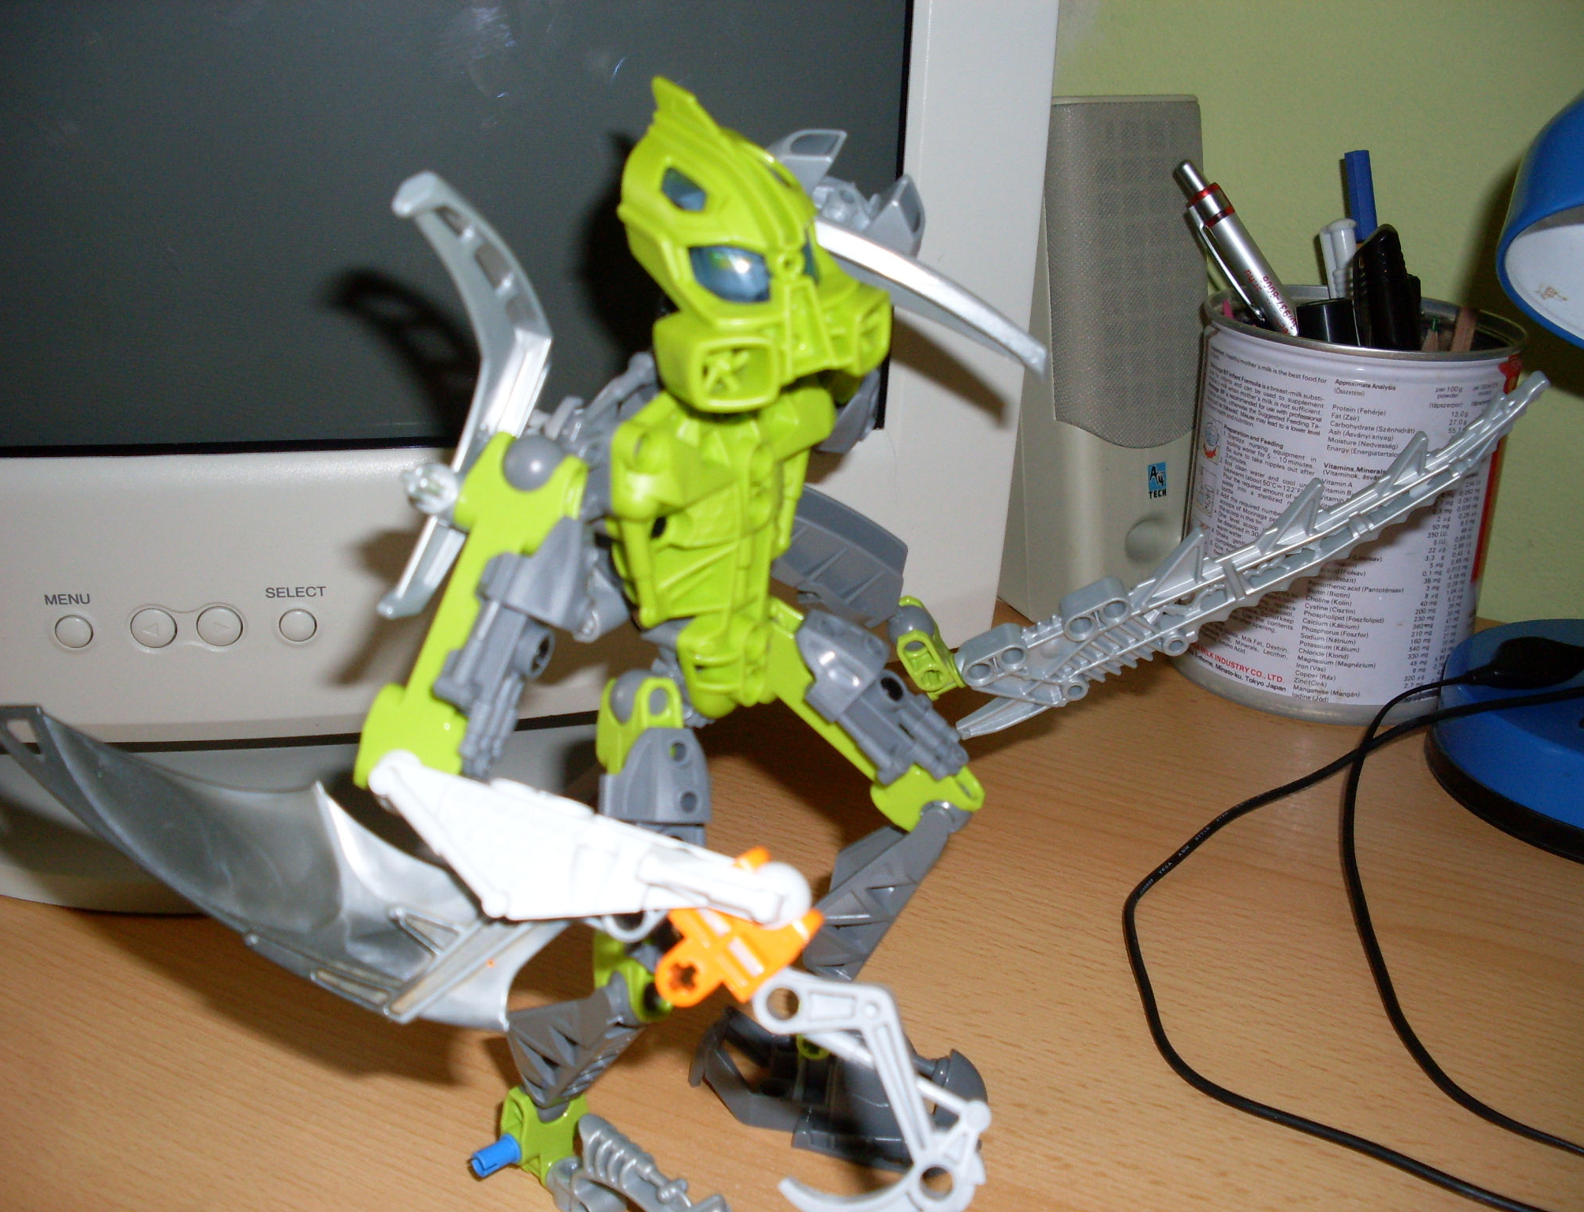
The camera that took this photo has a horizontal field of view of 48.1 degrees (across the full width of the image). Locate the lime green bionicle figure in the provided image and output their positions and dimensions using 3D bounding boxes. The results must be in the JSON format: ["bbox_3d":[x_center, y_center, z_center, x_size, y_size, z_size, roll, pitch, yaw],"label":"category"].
[{"bbox_3d":[-0.018,0.015,0.332,0.130,0.212,0.100,-9,24,-26],"label":"lime green bionicle figure"}]

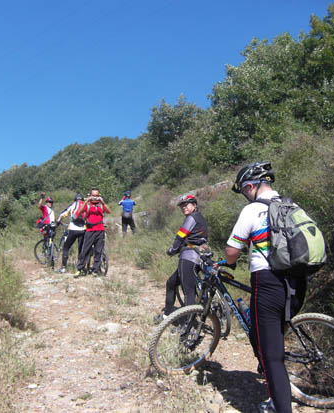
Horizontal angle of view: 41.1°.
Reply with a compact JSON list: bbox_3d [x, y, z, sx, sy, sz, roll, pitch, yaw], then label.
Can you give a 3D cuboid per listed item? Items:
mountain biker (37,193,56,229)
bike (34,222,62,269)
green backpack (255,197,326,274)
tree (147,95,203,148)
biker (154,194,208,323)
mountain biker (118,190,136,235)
[{"bbox_3d":[-3.120,0.580,11.600,0.520,1.860,0.650,-4,-5,41],"label":"mountain biker"},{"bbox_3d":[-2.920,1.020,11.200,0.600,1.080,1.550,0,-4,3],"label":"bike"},{"bbox_3d":[0.945,0.200,3.200,0.290,0.520,0.320,-12,-9,38],"label":"green backpack"},{"bbox_3d":[0.470,-5.100,28.000,3.600,3.900,3.500,0,-4,0],"label":"tree"},{"bbox_3d":[0.180,0.665,5.500,0.550,1.650,0.520,-3,-5,41],"label":"biker"},{"bbox_3d":[-1.250,0.390,14.000,0.620,1.740,0.480,0,-4,-6],"label":"mountain biker"}]

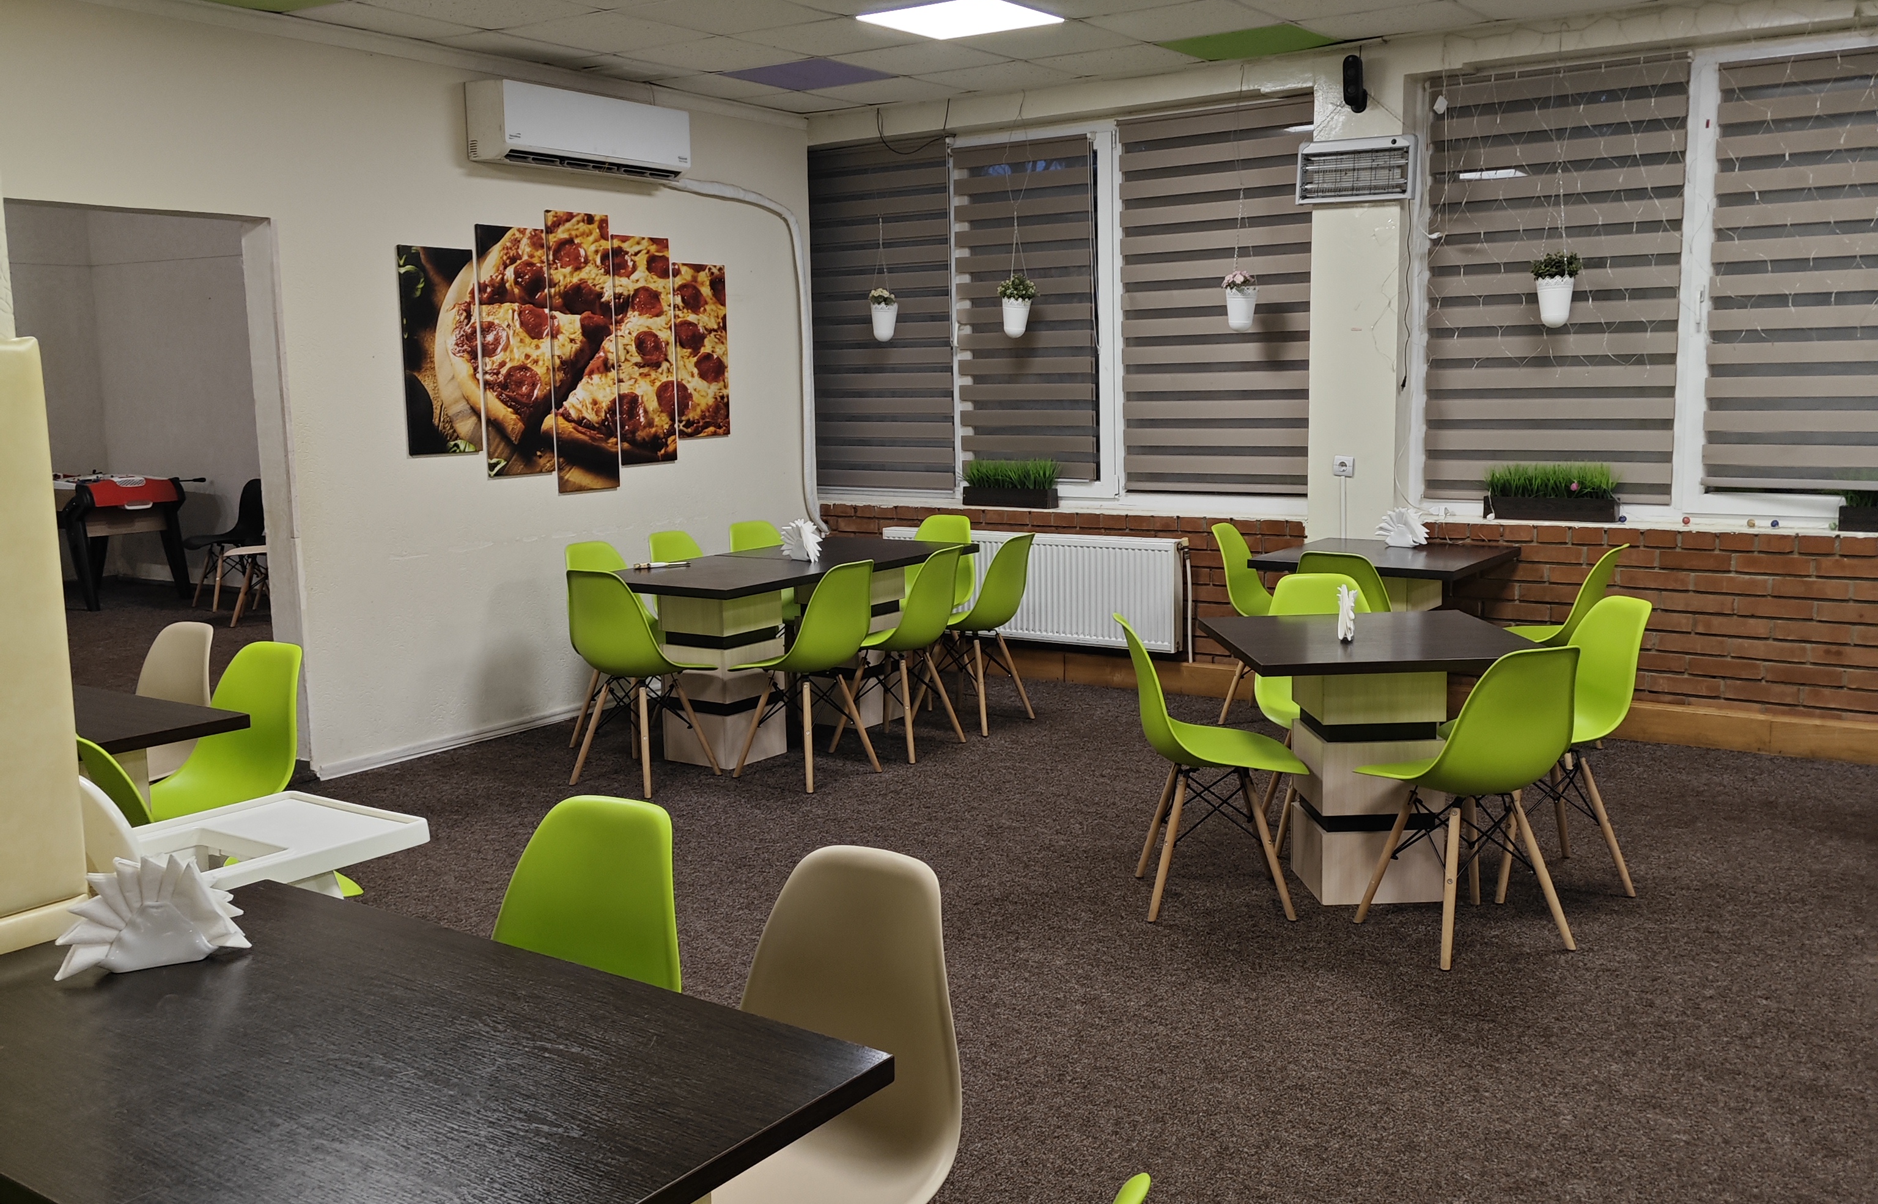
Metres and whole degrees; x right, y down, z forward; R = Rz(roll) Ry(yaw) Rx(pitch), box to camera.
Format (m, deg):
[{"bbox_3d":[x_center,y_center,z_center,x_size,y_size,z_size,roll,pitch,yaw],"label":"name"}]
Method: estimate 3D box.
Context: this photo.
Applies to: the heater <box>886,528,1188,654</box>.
[{"bbox_3d":[0.426,-0.075,7.886,1.600,0.500,0.110,4,9,34],"label":"heater"}]

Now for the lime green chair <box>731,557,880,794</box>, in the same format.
[{"bbox_3d":[-0.486,0.233,6.071,0.500,0.800,0.460,4,9,31],"label":"lime green chair"}]

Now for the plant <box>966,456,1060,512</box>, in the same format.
[{"bbox_3d":[0.330,-0.571,7.919,0.490,0.230,0.130,4,10,34],"label":"plant"}]

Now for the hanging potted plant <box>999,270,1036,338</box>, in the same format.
[{"bbox_3d":[0.358,-1.357,7.641,0.195,0.285,0.195,-1,8,0],"label":"hanging potted plant"}]

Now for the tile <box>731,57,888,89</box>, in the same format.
[{"bbox_3d":[-0.562,-2.296,7.246,0.595,0.018,0.595,4,10,34],"label":"tile"}]

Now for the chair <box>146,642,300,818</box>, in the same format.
[{"bbox_3d":[-1.822,0.537,4.123,0.455,0.805,0.510,4,9,34],"label":"chair"}]

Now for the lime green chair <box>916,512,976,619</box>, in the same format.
[{"bbox_3d":[-0.069,0.027,7.573,0.450,0.805,0.520,3,9,27],"label":"lime green chair"}]

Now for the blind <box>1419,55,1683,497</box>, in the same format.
[{"bbox_3d":[2.369,-1.223,6.479,0.940,1.667,0.060,4,9,34],"label":"blind"}]

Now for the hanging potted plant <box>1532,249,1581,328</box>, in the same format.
[{"bbox_3d":[2.337,-1.178,6.295,0.187,0.285,0.187,4,10,34],"label":"hanging potted plant"}]

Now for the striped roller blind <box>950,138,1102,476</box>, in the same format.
[{"bbox_3d":[0.391,-1.364,7.877,0.780,1.580,0.060,4,10,34],"label":"striped roller blind"}]

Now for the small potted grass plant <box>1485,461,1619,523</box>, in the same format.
[{"bbox_3d":[2.394,-0.435,6.506,0.490,0.230,0.130,4,10,34],"label":"small potted grass plant"}]

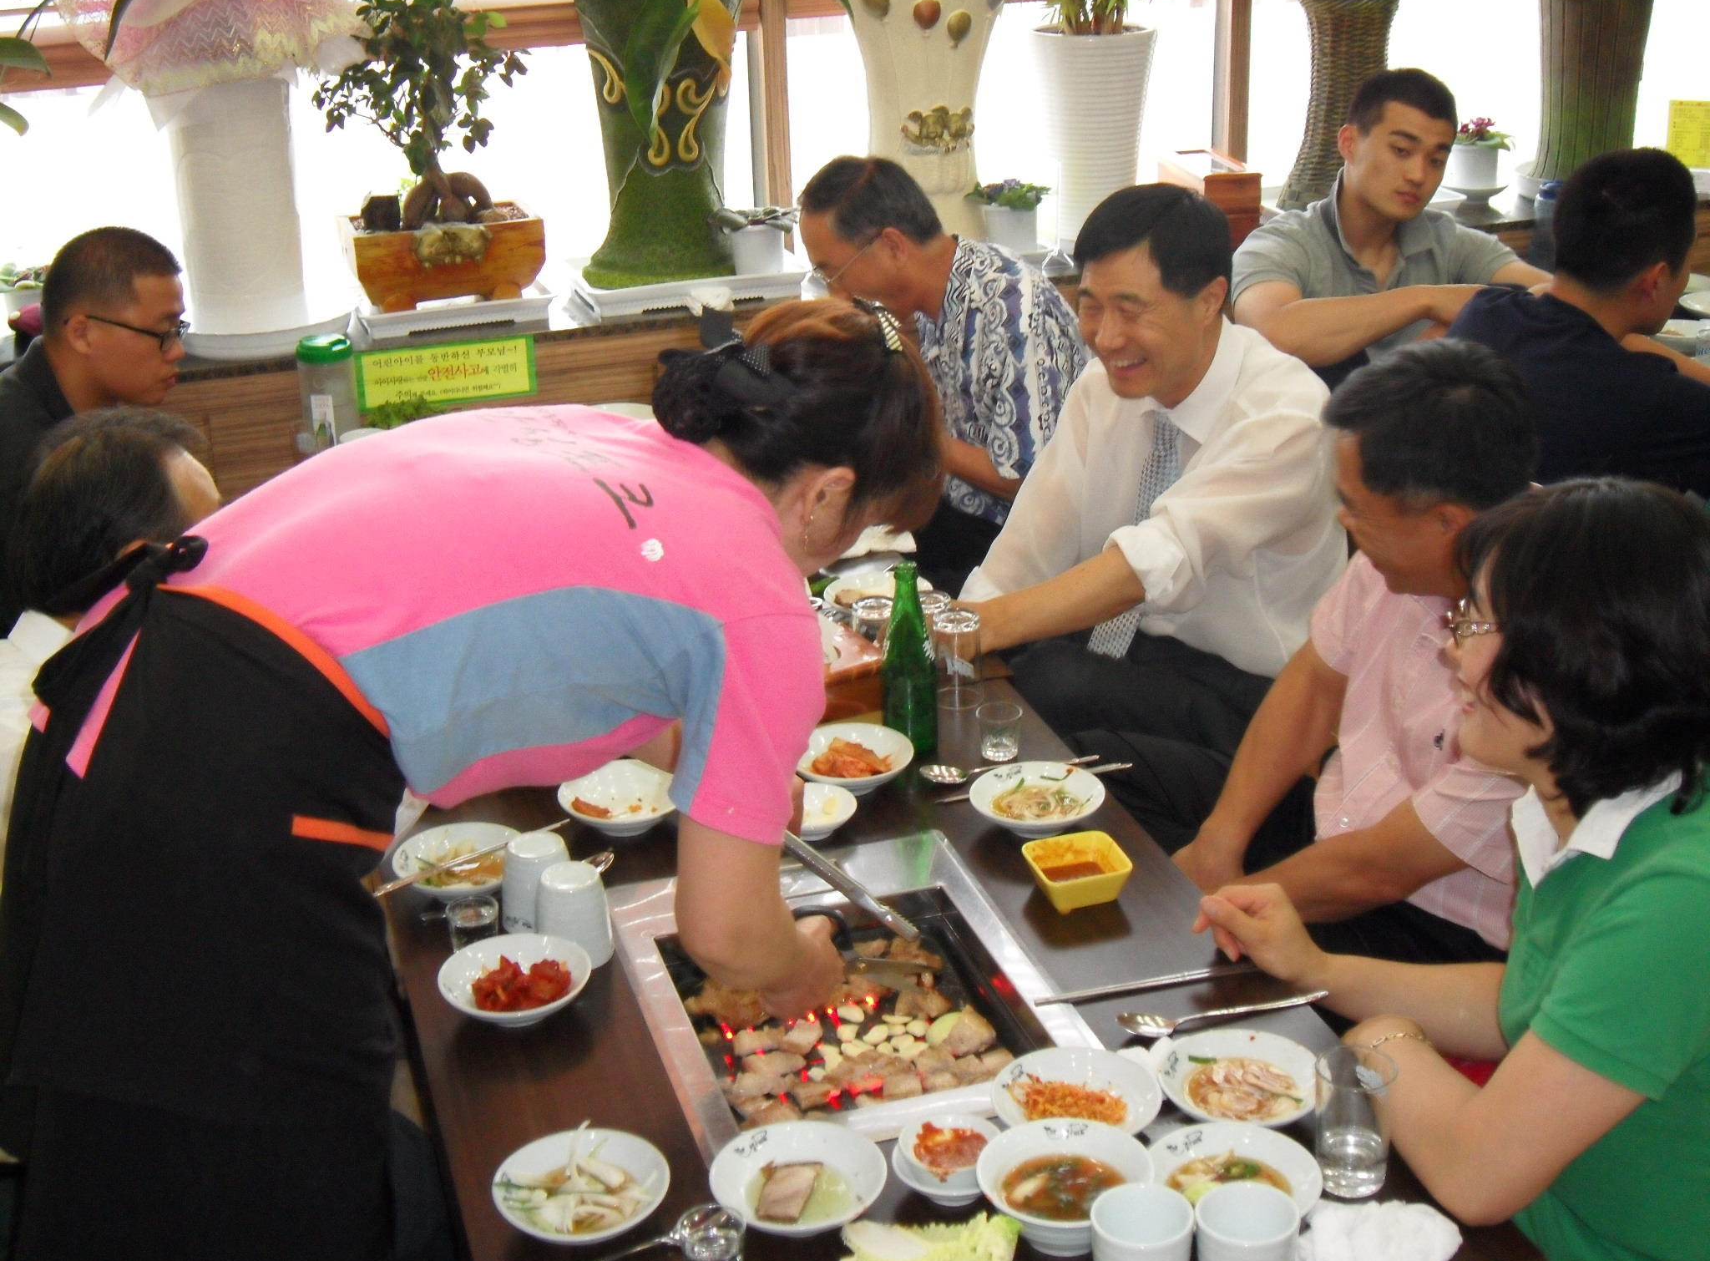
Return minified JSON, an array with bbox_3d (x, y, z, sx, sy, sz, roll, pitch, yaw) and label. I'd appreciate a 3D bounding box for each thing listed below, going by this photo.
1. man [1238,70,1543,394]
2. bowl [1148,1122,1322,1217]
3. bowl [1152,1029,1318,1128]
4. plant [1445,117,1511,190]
[{"bbox_3d":[0.880,-0.393,3.572,0.640,0.910,0.680,-9,25,-15],"label":"man"},{"bbox_3d":[0.308,0.463,1.860,0.146,0.037,0.146,-2,24,1],"label":"bowl"},{"bbox_3d":[0.339,0.407,1.986,0.146,0.037,0.146,-2,24,1],"label":"bowl"},{"bbox_3d":[1.219,-0.935,4.455,0.142,0.130,0.142,-9,25,-15],"label":"plant"}]

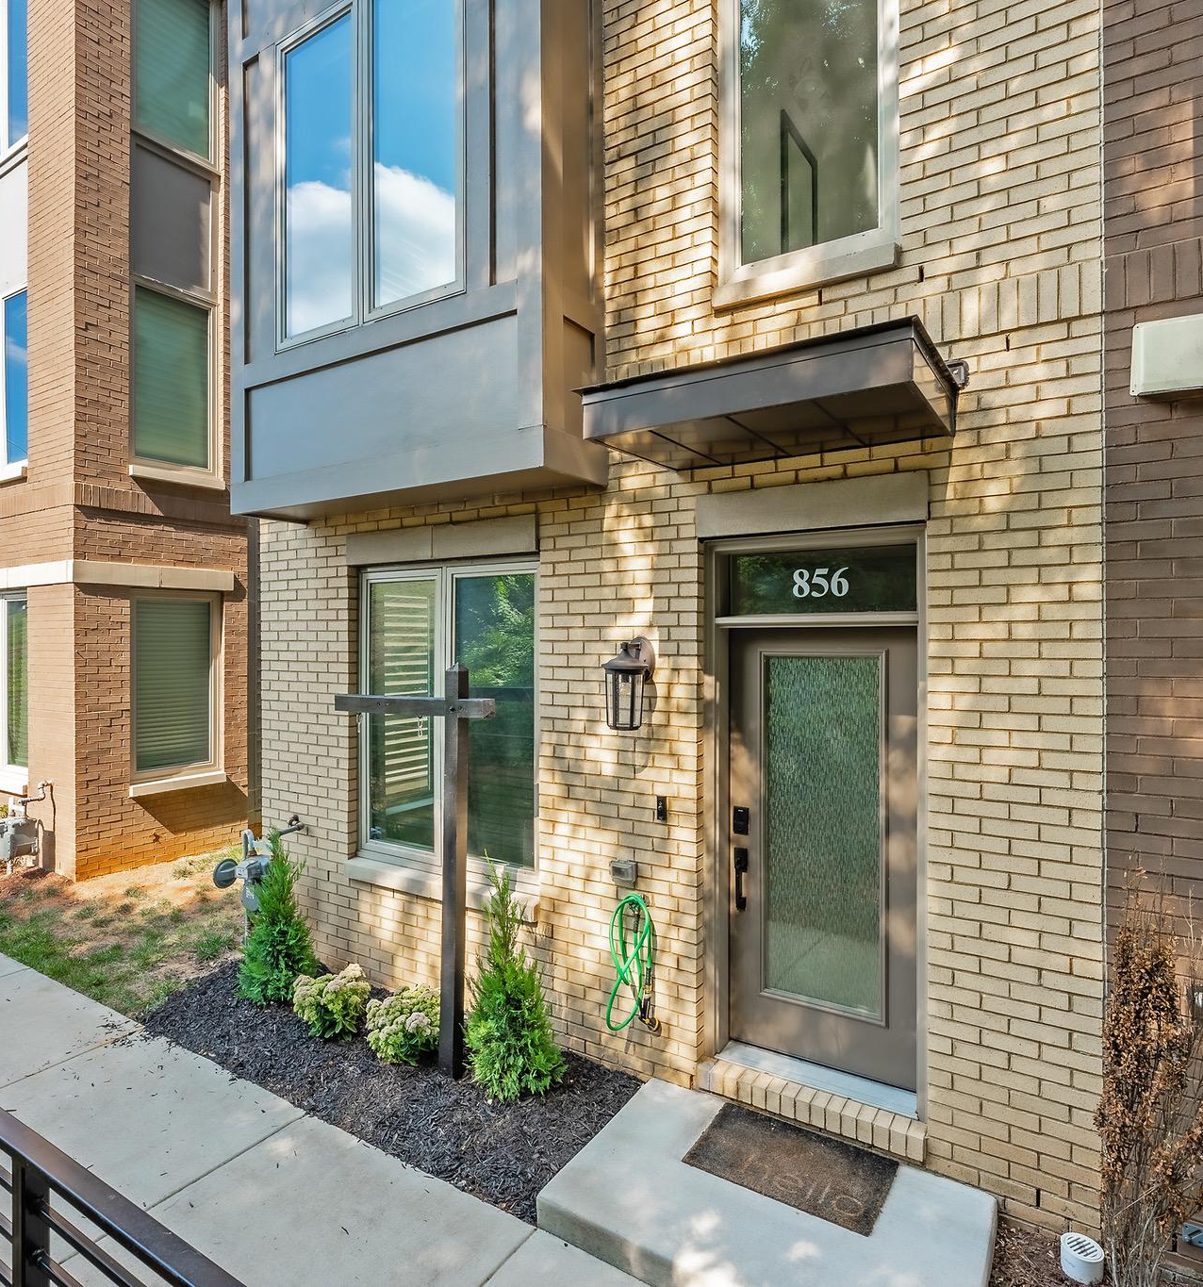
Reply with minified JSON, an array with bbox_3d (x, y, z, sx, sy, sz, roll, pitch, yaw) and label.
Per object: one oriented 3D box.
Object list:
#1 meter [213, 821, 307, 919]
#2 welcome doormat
[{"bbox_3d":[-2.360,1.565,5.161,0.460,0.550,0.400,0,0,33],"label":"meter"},{"bbox_3d":[0.781,2.162,3.138,0.765,0.015,0.458,0,0,33],"label":"welcome doormat"}]

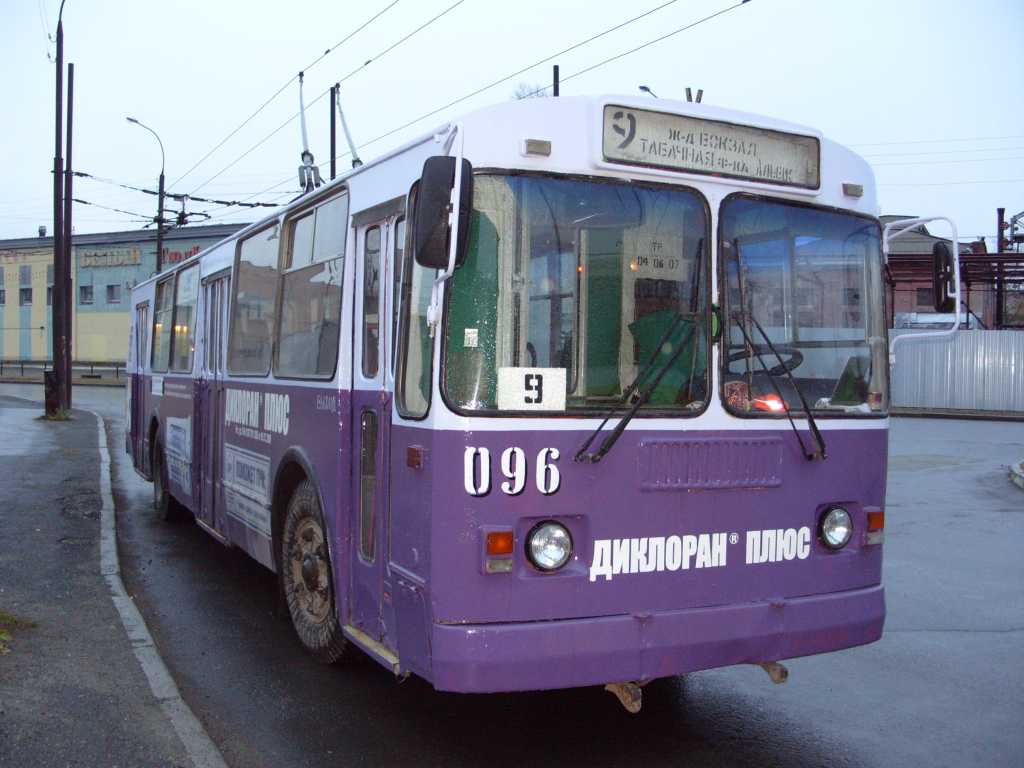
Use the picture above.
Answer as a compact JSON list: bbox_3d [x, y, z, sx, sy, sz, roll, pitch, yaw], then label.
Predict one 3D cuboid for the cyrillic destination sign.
[{"bbox_3d":[0.917,-1.056,4.684,1.190,0.250,0.060,1,1,-26],"label":"cyrillic destination sign"}]

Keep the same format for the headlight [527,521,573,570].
[{"bbox_3d":[0.157,0.676,4.324,0.200,0.207,0.085,1,1,-26],"label":"headlight"}]

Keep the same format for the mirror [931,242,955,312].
[{"bbox_3d":[2.289,-0.565,5.493,0.075,0.370,0.190,2,1,38],"label":"mirror"}]

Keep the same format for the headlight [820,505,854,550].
[{"bbox_3d":[1.577,0.700,5.032,0.200,0.207,0.085,1,1,-26],"label":"headlight"}]

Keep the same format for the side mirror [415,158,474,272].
[{"bbox_3d":[-0.237,-0.593,3.588,0.190,0.375,0.075,4,0,9],"label":"side mirror"}]

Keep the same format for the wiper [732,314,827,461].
[{"bbox_3d":[1.236,-0.004,4.779,0.160,0.810,0.080,-35,16,-21],"label":"wiper"}]

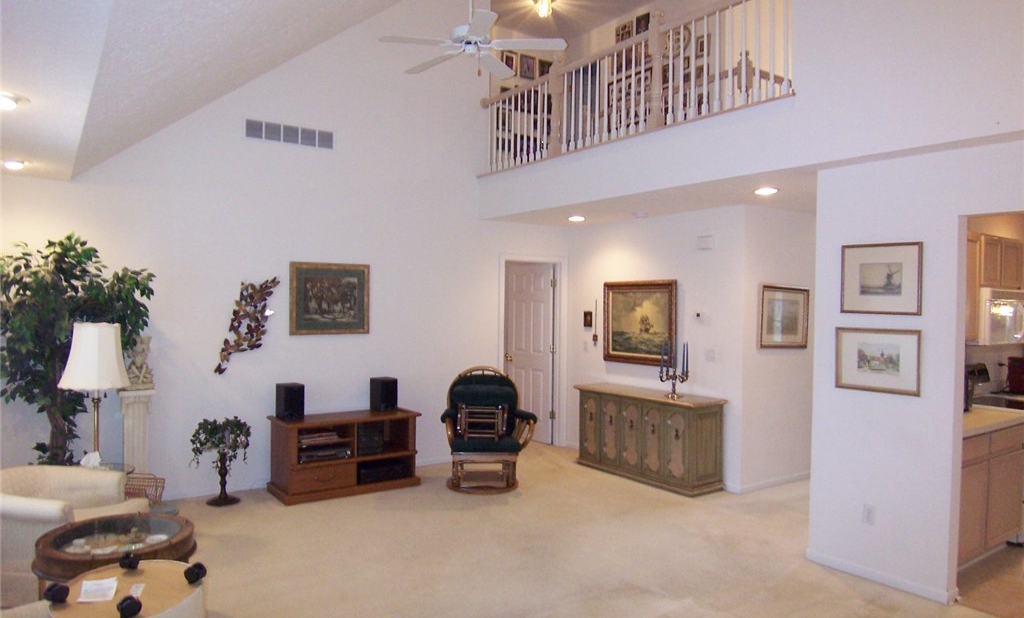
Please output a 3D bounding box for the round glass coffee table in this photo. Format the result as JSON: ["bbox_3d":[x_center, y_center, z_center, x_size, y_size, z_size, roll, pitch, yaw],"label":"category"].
[{"bbox_3d":[-1.968,1.338,3.394,0.713,0.430,0.713,0,1,-35],"label":"round glass coffee table"}]

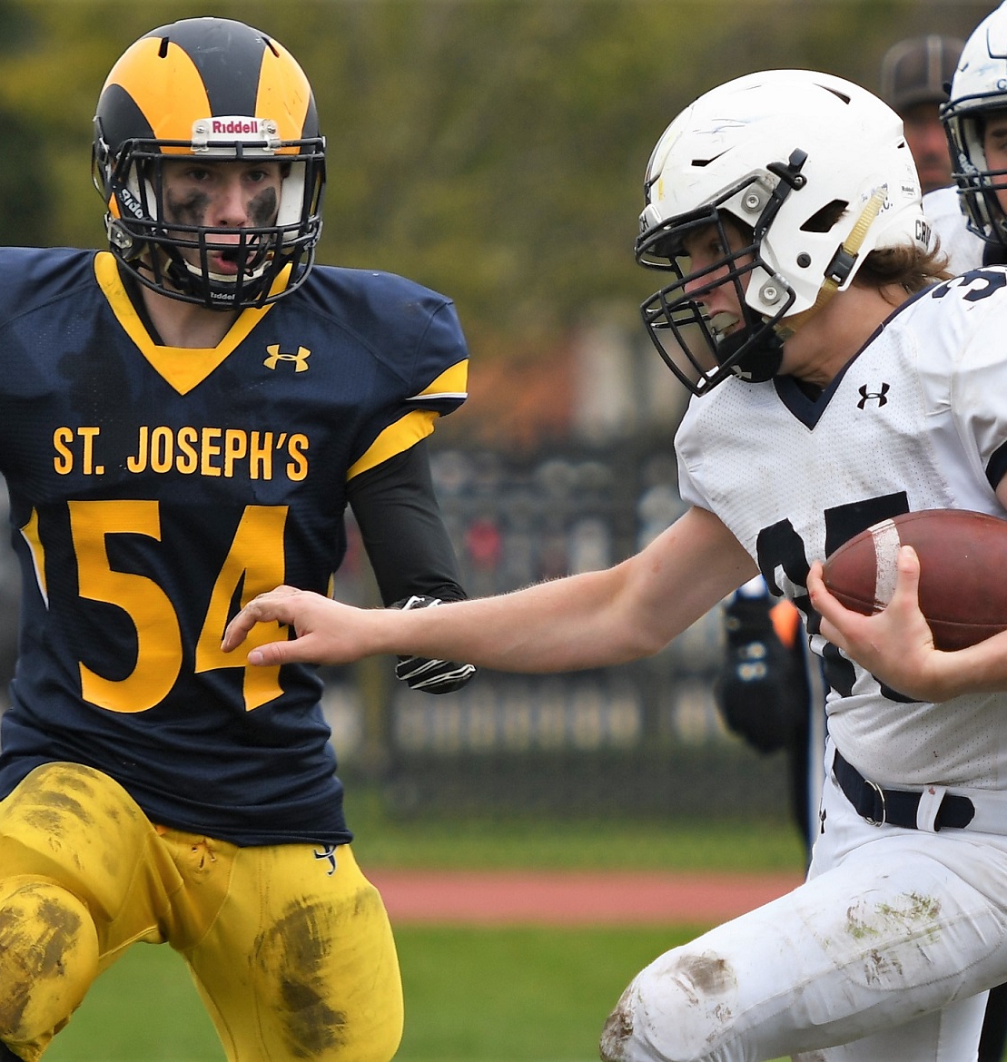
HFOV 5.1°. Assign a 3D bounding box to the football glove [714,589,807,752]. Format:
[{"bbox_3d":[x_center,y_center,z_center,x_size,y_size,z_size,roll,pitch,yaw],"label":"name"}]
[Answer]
[{"bbox_3d":[0.374,0.209,16.500,0.120,0.225,0.100,-7,0,20],"label":"football glove"}]

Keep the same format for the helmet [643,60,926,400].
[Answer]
[{"bbox_3d":[0.292,-0.327,12.050,0.330,0.300,0.250,-16,-12,-19],"label":"helmet"}]

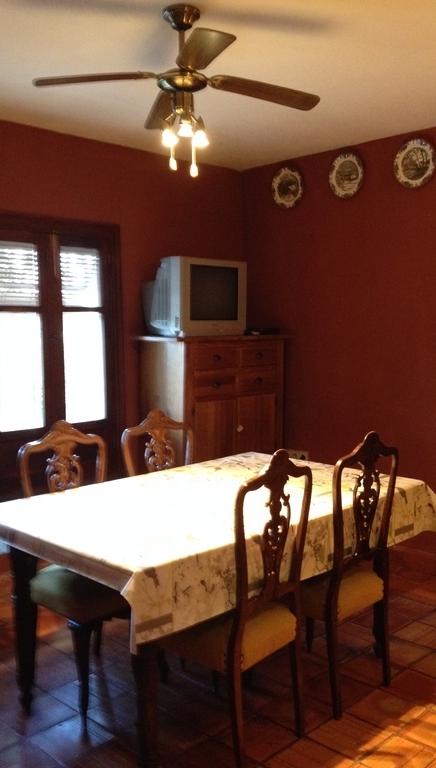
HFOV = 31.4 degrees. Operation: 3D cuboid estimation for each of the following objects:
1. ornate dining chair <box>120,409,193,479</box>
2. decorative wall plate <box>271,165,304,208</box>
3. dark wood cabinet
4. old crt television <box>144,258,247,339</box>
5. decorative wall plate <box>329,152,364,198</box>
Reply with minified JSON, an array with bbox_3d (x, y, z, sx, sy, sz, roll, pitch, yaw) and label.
[{"bbox_3d":[-0.126,0.666,3.584,0.490,1.063,0.540,-5,6,-40],"label":"ornate dining chair"},{"bbox_3d":[0.461,-1.298,5.135,0.030,0.270,0.270,-5,7,-42],"label":"decorative wall plate"},{"bbox_3d":[-0.009,0.383,5.032,0.430,1.379,1.020,4,7,43],"label":"dark wood cabinet"},{"bbox_3d":[-0.176,-0.523,4.817,0.450,0.467,0.576,4,7,43],"label":"old crt television"},{"bbox_3d":[0.791,-1.279,4.771,0.030,0.272,0.272,-5,7,-42],"label":"decorative wall plate"}]

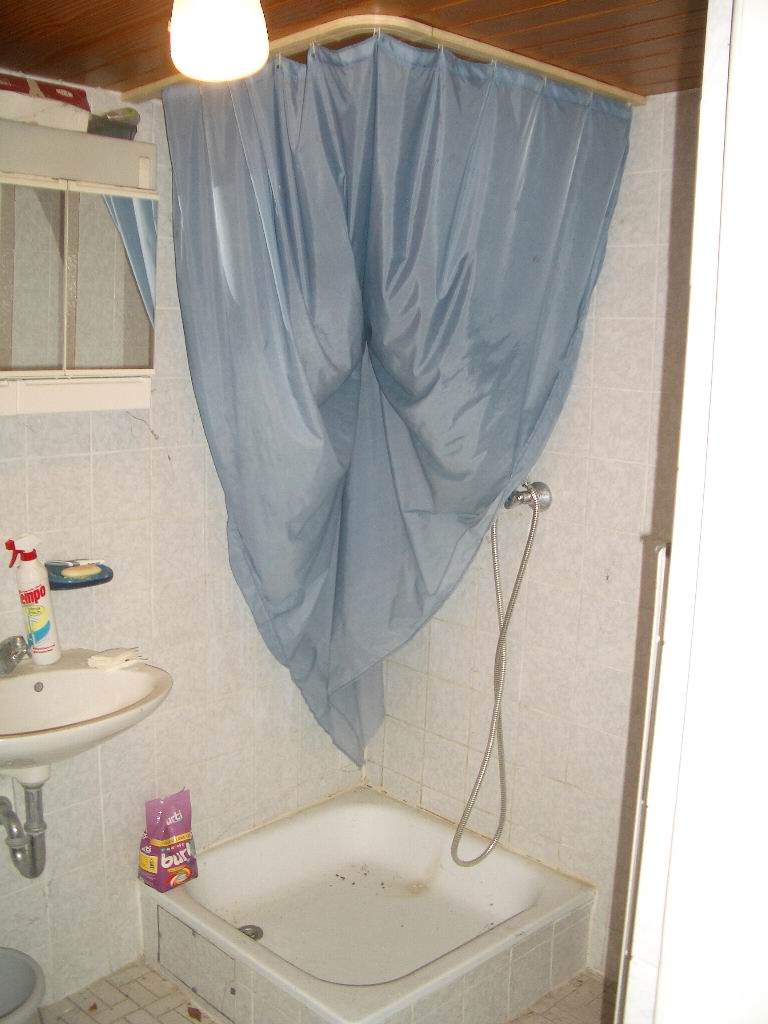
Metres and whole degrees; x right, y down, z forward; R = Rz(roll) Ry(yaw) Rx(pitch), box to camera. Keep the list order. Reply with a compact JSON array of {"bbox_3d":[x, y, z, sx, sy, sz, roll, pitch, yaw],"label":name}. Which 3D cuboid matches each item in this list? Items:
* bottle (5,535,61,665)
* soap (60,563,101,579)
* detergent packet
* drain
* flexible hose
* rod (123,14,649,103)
[{"bbox_3d":[-0.727,0.179,2.132,0.090,0.272,0.065,-7,12,-9],"label":"bottle"},{"bbox_3d":[-0.638,0.123,2.178,0.062,0.026,0.095,11,13,43],"label":"soap"},{"bbox_3d":[-0.512,0.766,2.453,0.095,0.213,0.105,11,13,43],"label":"detergent packet"},{"bbox_3d":[-0.317,1.007,2.477,0.066,0.014,0.066,2,9,0],"label":"drain"},{"bbox_3d":[0.266,0.426,2.557,0.230,1.020,0.095,11,13,43],"label":"flexible hose"},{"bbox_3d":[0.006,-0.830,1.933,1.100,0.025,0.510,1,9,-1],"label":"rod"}]

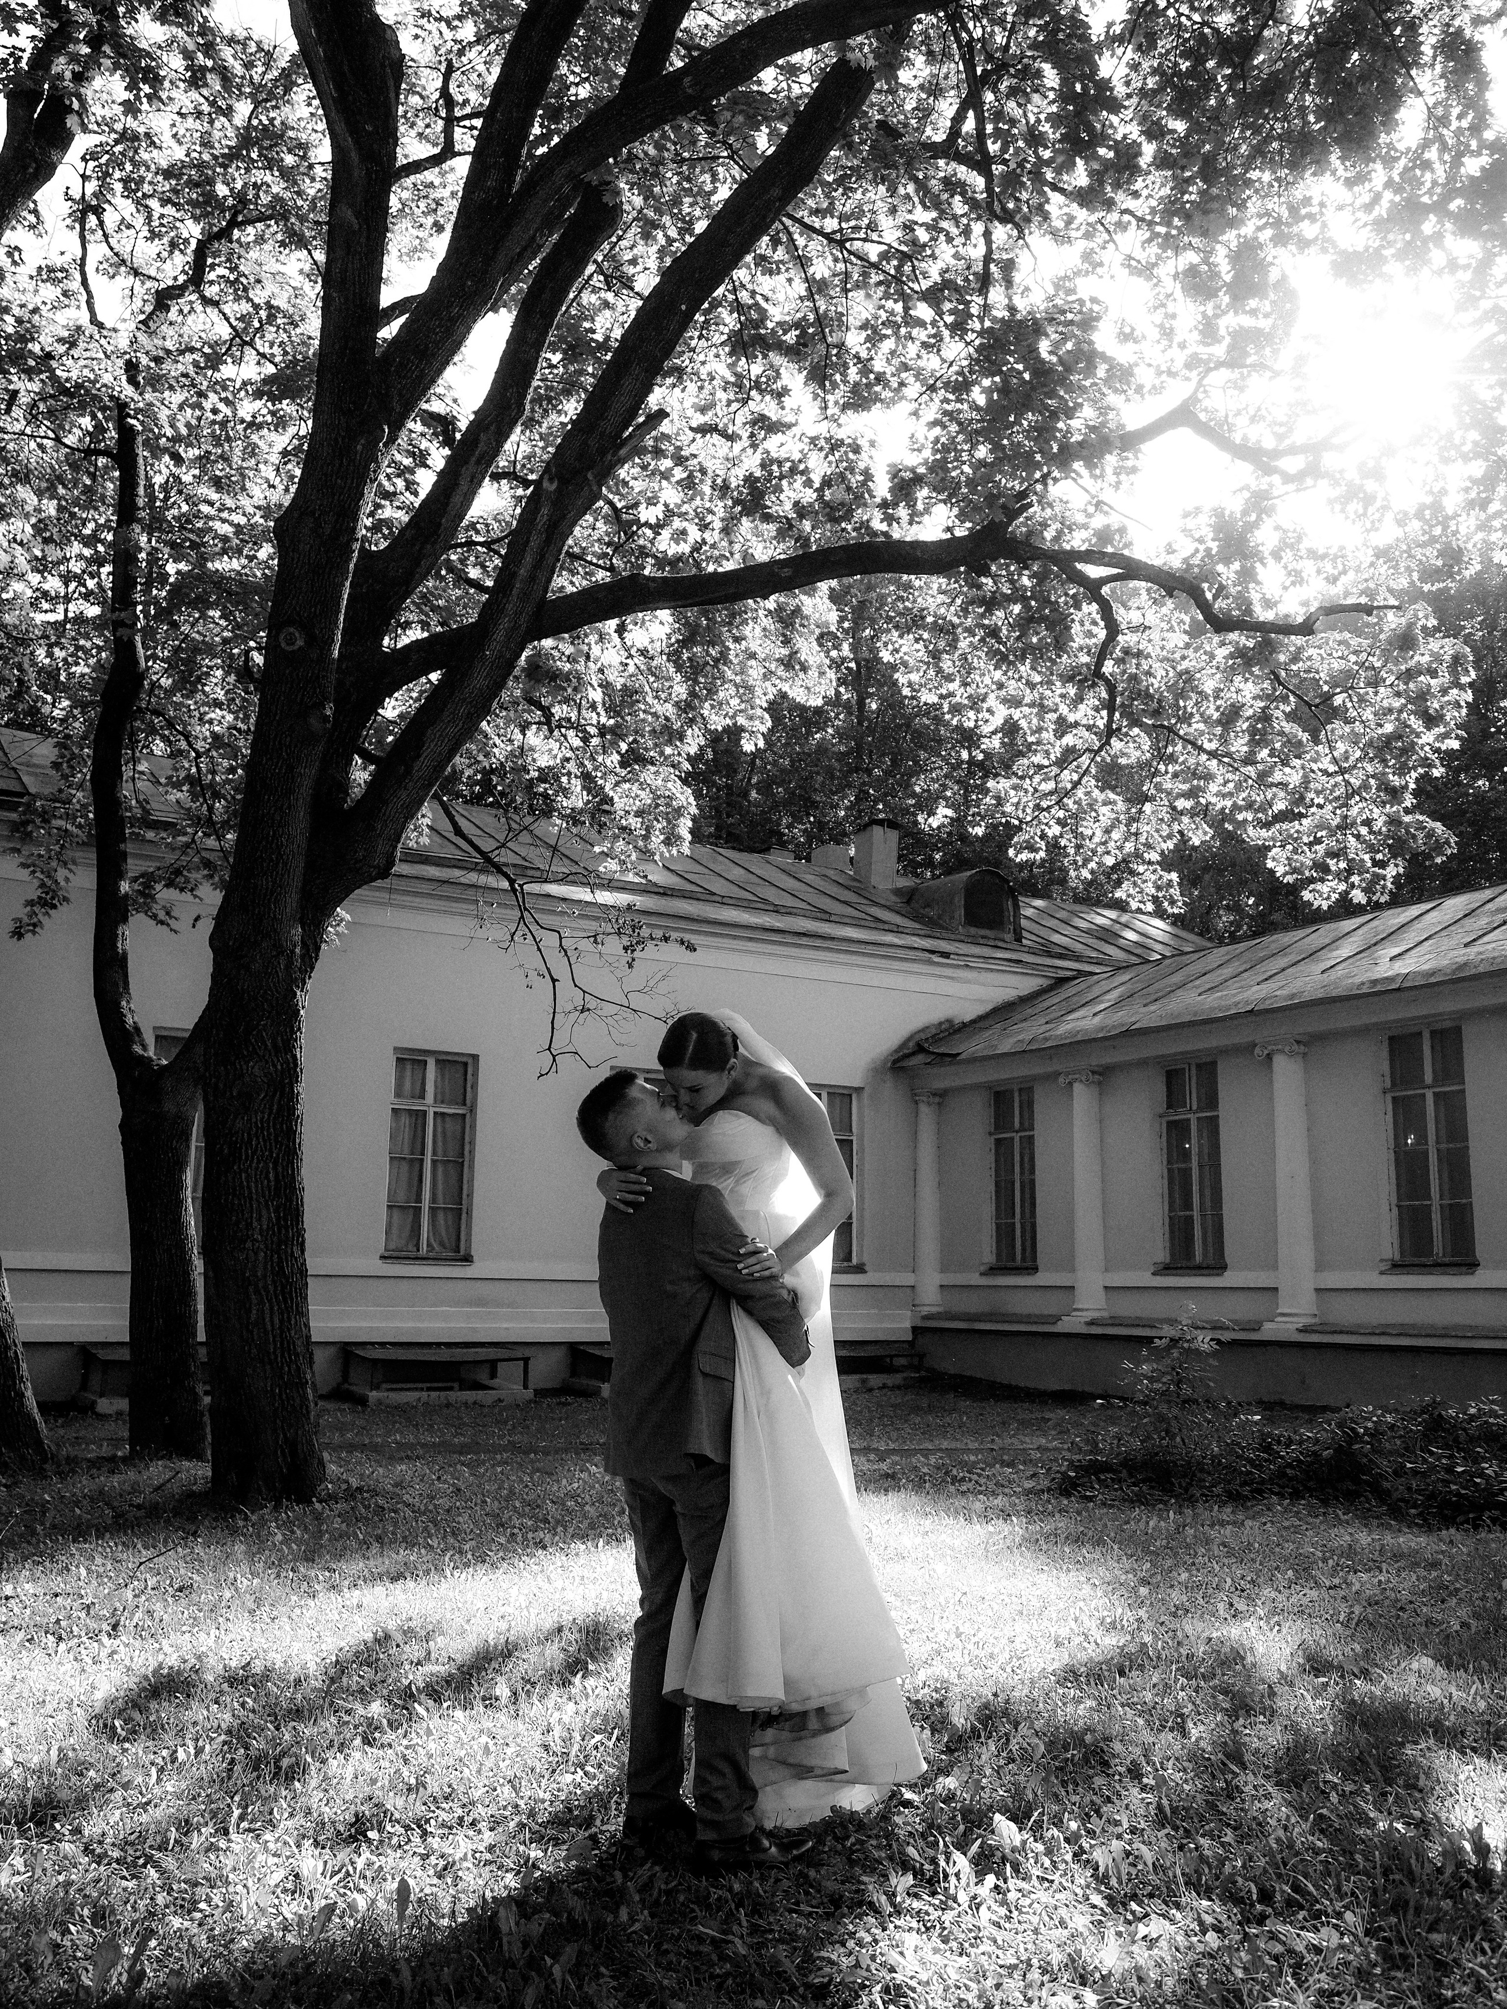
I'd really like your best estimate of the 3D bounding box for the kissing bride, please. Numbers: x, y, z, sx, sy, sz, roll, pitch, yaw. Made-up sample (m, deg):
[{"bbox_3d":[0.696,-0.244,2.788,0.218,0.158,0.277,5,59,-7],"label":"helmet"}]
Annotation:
[{"bbox_3d":[0.032,0.986,4.230,0.780,1.900,0.600,6,-11,-29],"label":"kissing bride"}]

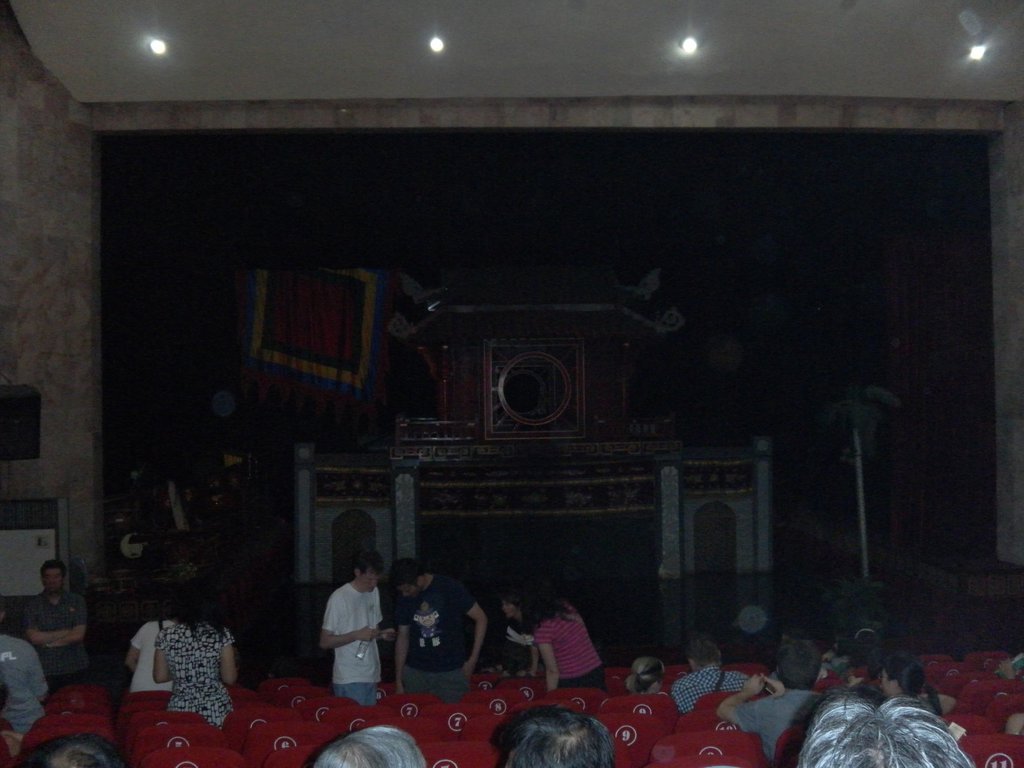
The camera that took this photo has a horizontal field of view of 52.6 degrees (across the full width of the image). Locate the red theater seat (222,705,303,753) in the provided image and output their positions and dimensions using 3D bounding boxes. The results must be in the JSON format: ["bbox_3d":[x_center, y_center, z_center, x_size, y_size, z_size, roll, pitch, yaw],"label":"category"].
[{"bbox_3d":[-1.398,2.242,5.988,0.530,0.880,0.580,-1,-1,-3],"label":"red theater seat"}]

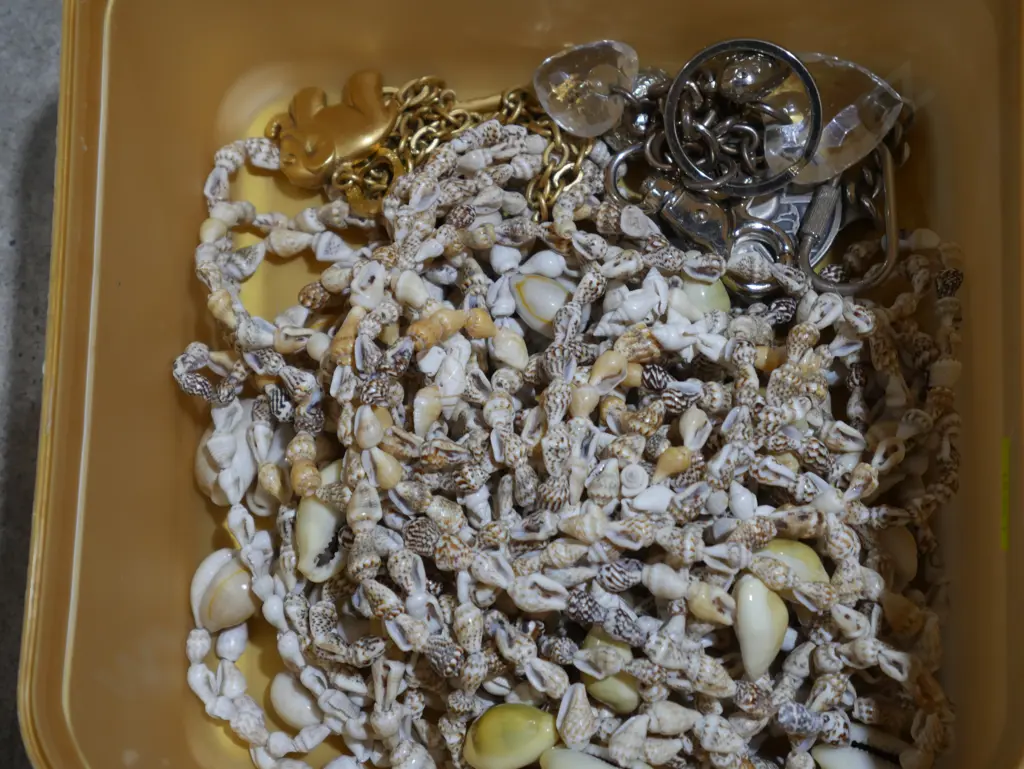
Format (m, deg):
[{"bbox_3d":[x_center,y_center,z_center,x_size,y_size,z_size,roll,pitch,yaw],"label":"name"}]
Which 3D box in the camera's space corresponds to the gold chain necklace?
[{"bbox_3d":[-0.016,-0.047,0.468,0.064,0.015,0.027,0,77,4],"label":"gold chain necklace"}]

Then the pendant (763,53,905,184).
[{"bbox_3d":[0.063,-0.052,0.462,0.027,0.011,0.025,-10,86,5],"label":"pendant"}]

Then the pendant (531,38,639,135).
[{"bbox_3d":[0.014,-0.057,0.458,0.020,0.009,0.018,6,87,3],"label":"pendant"}]

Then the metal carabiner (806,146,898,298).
[{"bbox_3d":[0.068,-0.033,0.466,0.018,0.004,0.031,7,86,6],"label":"metal carabiner"}]

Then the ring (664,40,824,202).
[{"bbox_3d":[0.045,-0.051,0.458,0.030,0.003,0.030,0,93,5],"label":"ring"}]

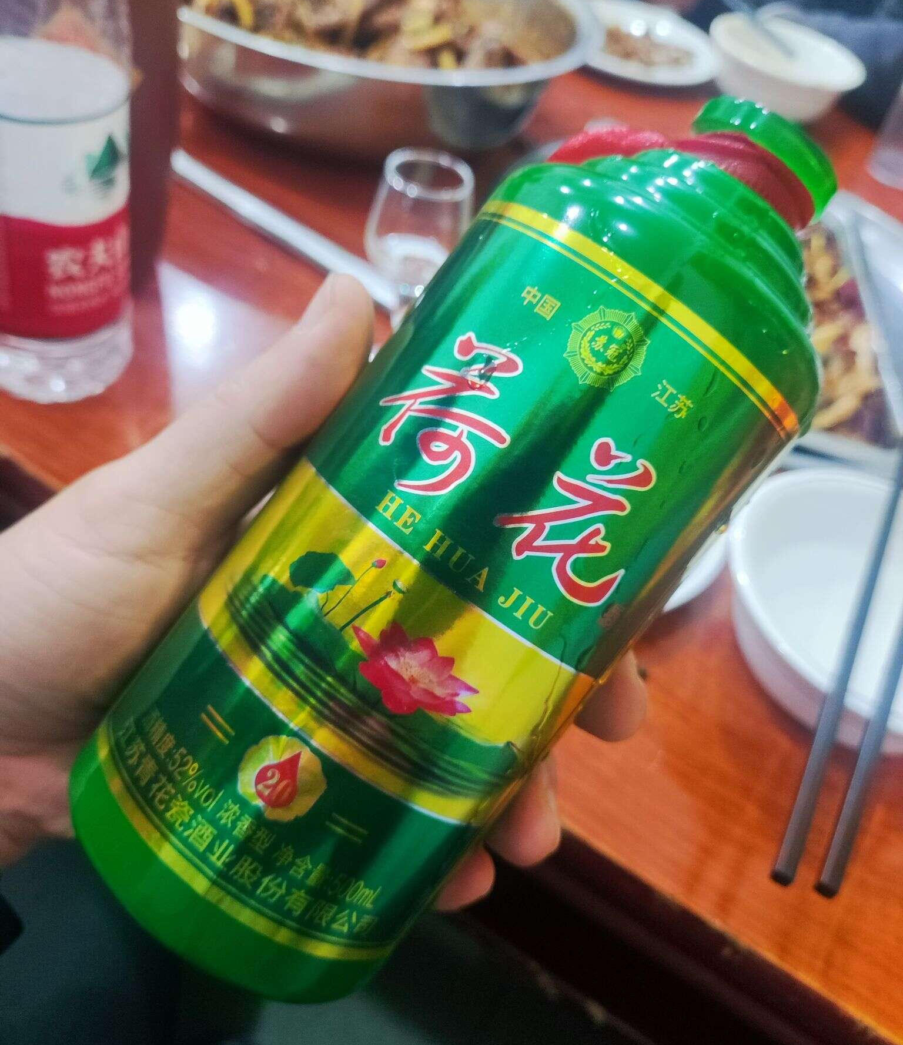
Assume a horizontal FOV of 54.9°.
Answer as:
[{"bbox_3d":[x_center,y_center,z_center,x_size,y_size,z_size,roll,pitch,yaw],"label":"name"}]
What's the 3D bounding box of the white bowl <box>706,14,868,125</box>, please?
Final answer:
[{"bbox_3d":[0.256,-0.350,0.690,0.127,0.048,0.127,17,47,0],"label":"white bowl"}]

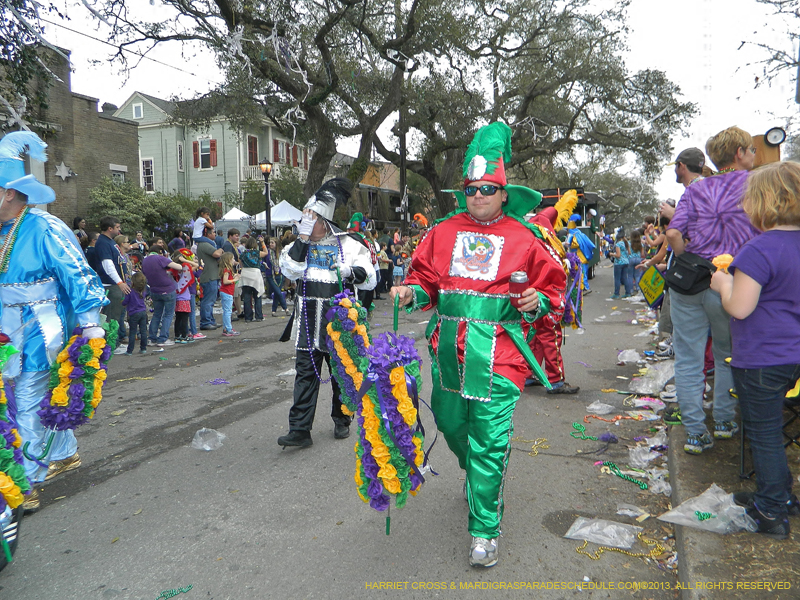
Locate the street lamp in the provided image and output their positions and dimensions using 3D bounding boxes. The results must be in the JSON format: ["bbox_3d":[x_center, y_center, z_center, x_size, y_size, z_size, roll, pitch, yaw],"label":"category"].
[{"bbox_3d":[-3.712,-2.157,16.191,0.350,3.543,0.350,2,7,24],"label":"street lamp"}]

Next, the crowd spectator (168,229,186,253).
[{"bbox_3d":[-5.385,-0.912,14.089,0.360,1.650,0.480,2,7,20],"label":"crowd spectator"}]

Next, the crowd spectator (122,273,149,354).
[{"bbox_3d":[-3.605,0.173,7.897,0.360,1.121,0.250,-2,7,-18],"label":"crowd spectator"}]

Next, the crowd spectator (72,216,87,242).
[{"bbox_3d":[-5.919,-0.717,10.785,0.400,1.650,0.500,-2,6,-6],"label":"crowd spectator"}]

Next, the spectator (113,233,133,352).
[{"bbox_3d":[-4.006,-0.143,8.315,0.320,1.600,0.430,-2,6,-17],"label":"spectator"}]

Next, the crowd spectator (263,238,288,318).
[{"bbox_3d":[-2.587,-0.501,11.905,0.460,1.610,0.420,0,5,0],"label":"crowd spectator"}]

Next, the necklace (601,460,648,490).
[{"bbox_3d":[1.361,1.049,3.495,0.110,0.020,0.400,-3,6,-14],"label":"necklace"}]

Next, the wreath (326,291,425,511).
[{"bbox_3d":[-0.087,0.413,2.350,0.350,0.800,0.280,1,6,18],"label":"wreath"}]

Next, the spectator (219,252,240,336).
[{"bbox_3d":[-2.659,-0.095,9.007,0.330,1.280,0.360,-2,6,-8],"label":"spectator"}]

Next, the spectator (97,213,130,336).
[{"bbox_3d":[-3.921,-0.211,7.864,0.360,1.820,0.520,-2,6,-17],"label":"spectator"}]

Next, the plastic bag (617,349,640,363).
[{"bbox_3d":[2.740,0.666,6.984,0.290,0.130,0.230,2,6,22],"label":"plastic bag"}]

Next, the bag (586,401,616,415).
[{"bbox_3d":[1.688,0.883,4.838,0.200,0.060,0.250,-1,6,0],"label":"bag"}]

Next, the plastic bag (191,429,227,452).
[{"bbox_3d":[-1.377,1.003,4.148,0.240,0.085,0.200,-1,6,0],"label":"plastic bag"}]

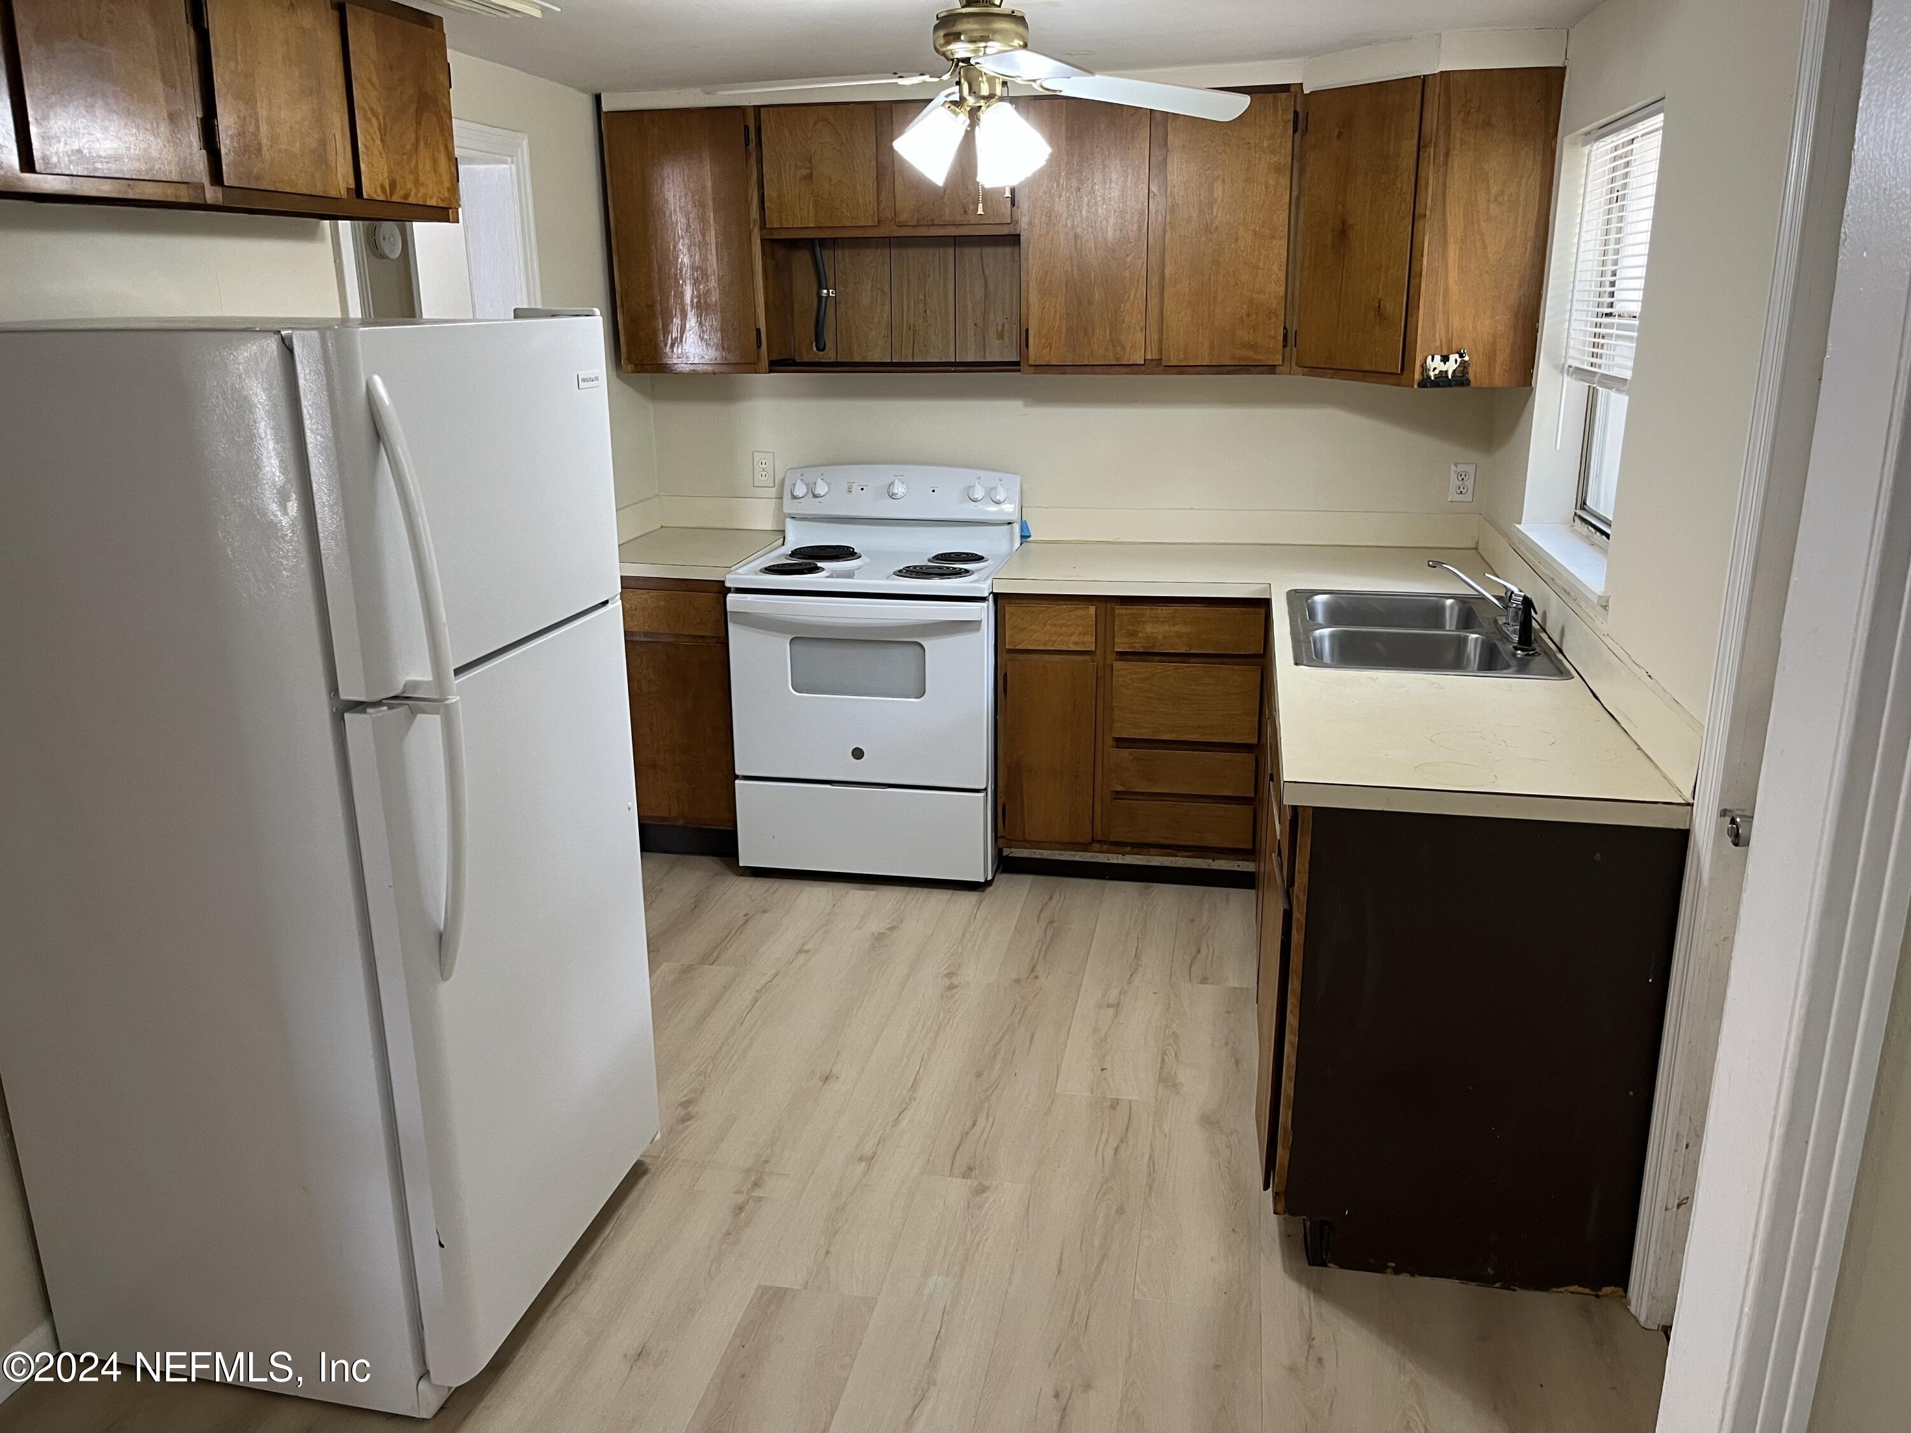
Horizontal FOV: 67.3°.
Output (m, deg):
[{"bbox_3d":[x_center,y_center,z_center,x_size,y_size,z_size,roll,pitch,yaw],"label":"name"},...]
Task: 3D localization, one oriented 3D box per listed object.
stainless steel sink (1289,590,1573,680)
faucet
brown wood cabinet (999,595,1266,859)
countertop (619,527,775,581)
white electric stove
[{"bbox_3d":[1.079,-0.128,3.408,0.558,0.175,0.816,3,17,11],"label":"stainless steel sink"},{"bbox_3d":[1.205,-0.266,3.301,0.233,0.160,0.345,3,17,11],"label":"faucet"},{"bbox_3d":[0.556,-0.053,4.384,0.765,0.783,0.605,3,17,11],"label":"brown wood cabinet"},{"bbox_3d":[-0.825,-0.515,4.532,0.485,0.041,0.635,3,17,11],"label":"countertop"},{"bbox_3d":[-0.216,-0.143,4.395,0.757,1.172,0.710,3,17,11],"label":"white electric stove"}]

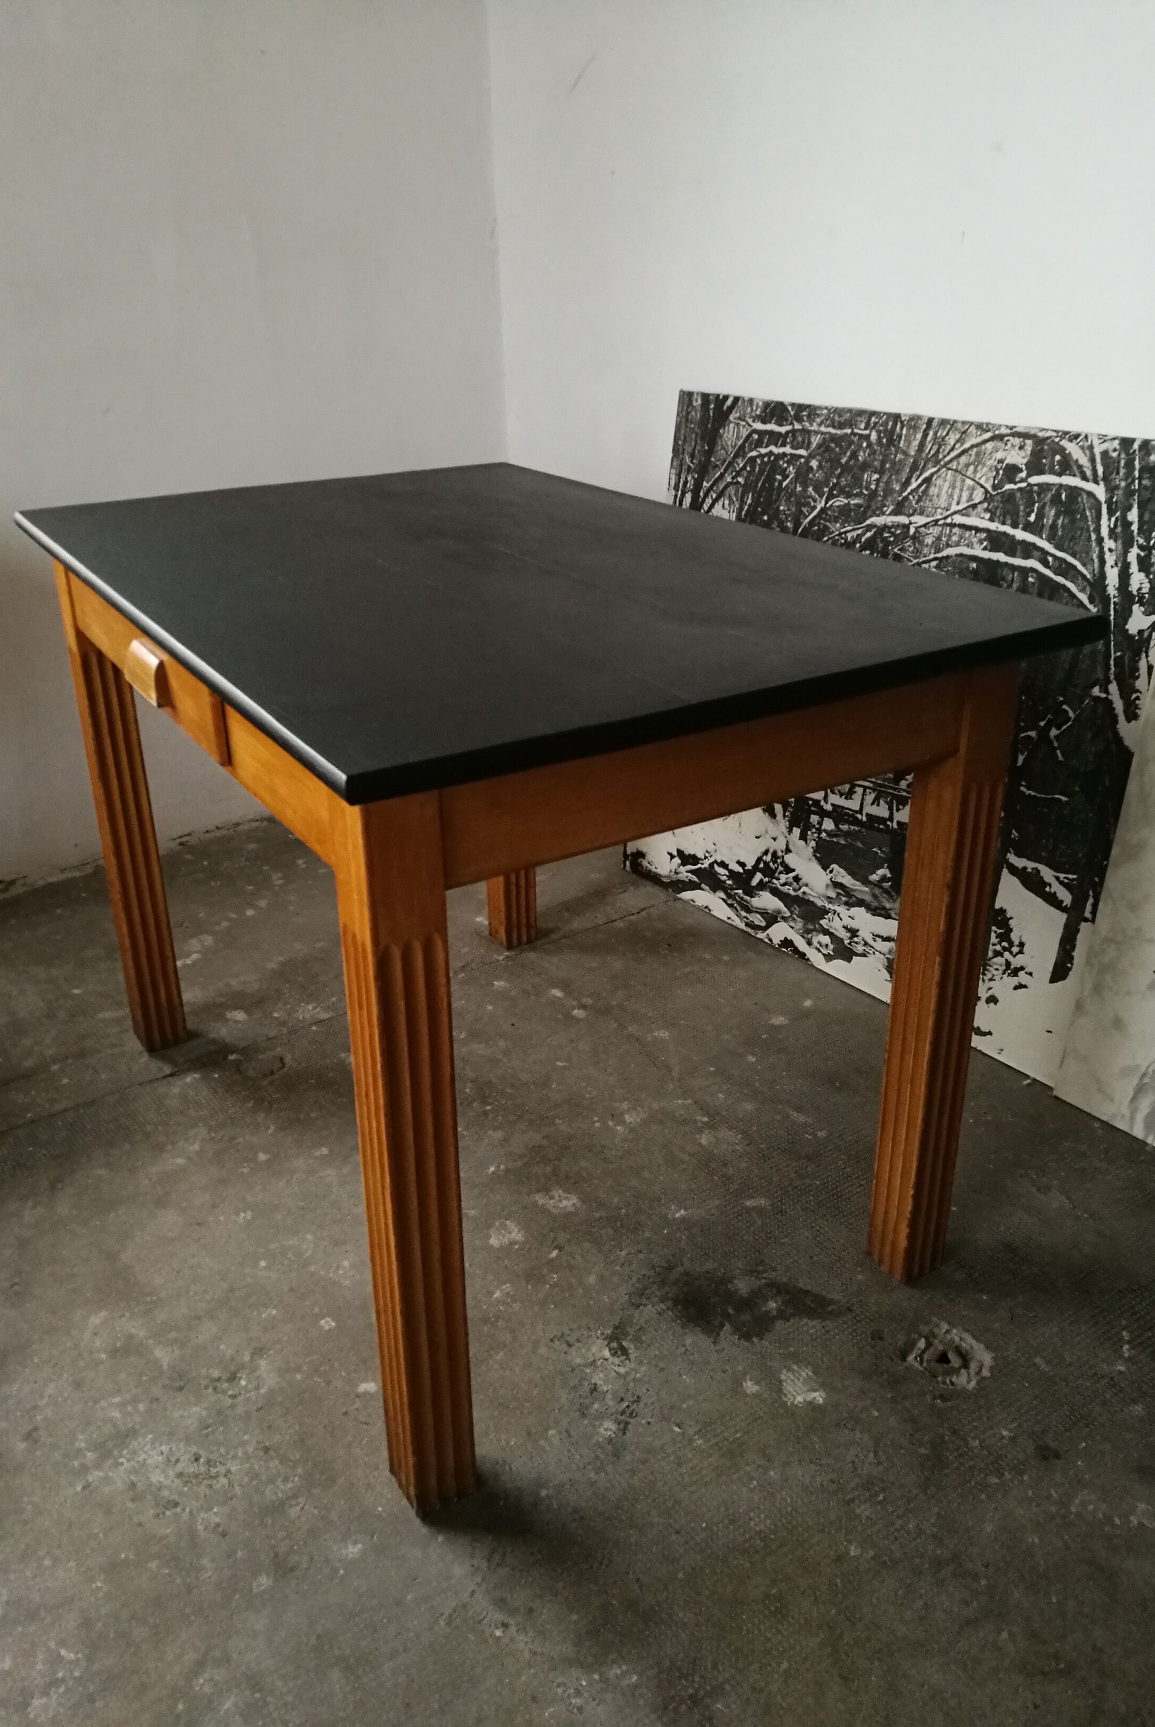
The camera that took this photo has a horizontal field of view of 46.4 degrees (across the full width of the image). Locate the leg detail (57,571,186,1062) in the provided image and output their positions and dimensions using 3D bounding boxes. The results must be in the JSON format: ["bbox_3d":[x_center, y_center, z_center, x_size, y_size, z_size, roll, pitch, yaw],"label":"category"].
[{"bbox_3d":[-0.622,-0.080,1.852,0.061,0.736,0.061,-15,28,-28],"label":"leg detail"}]

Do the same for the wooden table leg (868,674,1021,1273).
[{"bbox_3d":[0.373,0.119,1.399,0.061,0.736,0.061,-15,28,-28],"label":"wooden table leg"}]

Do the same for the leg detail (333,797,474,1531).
[{"bbox_3d":[-0.138,0.253,1.121,0.061,0.736,0.061,-15,28,-28],"label":"leg detail"}]

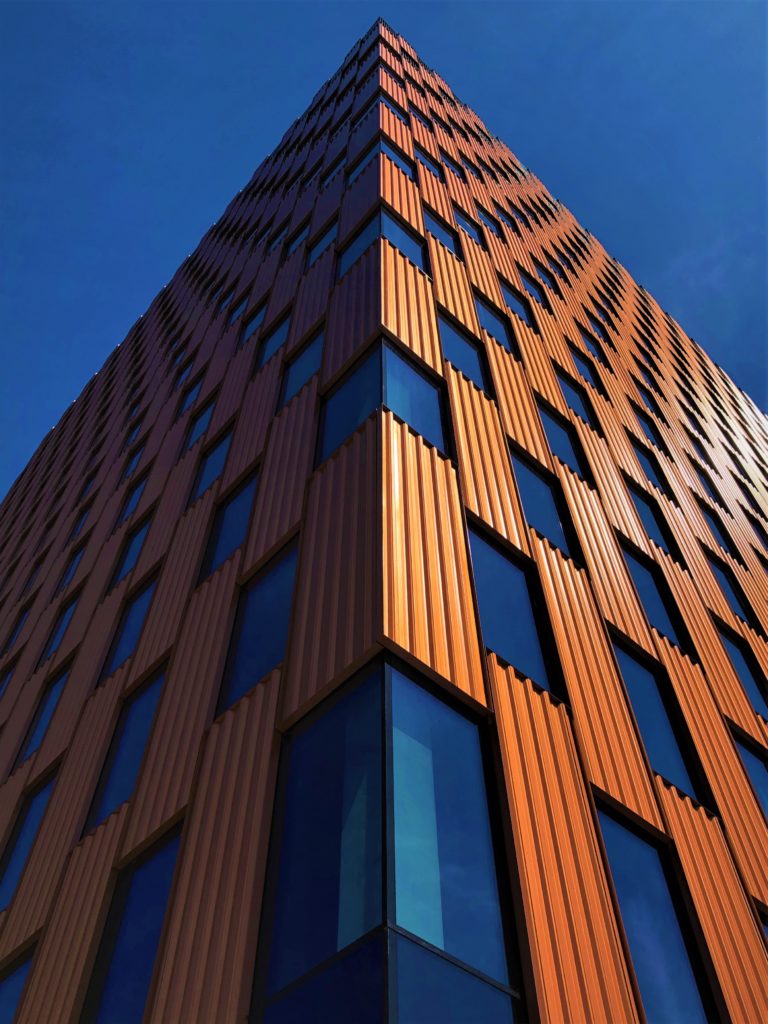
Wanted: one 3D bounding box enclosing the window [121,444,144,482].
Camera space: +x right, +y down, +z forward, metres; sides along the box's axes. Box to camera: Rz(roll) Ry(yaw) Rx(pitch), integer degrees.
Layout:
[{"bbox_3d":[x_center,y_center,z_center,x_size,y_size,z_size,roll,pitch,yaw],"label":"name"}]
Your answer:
[{"bbox_3d":[-7.157,-1.393,23.736,0.200,2.350,1.220,37,-62,-24],"label":"window"}]

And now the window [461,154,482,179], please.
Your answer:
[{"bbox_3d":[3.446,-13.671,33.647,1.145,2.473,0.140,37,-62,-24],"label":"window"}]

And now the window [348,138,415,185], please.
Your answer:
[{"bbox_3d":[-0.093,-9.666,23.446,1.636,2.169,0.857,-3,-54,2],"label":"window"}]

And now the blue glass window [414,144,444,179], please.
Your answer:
[{"bbox_3d":[1.423,-11.389,27.157,1.199,2.218,0.122,36,-62,-23],"label":"blue glass window"}]

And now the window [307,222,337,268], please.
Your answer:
[{"bbox_3d":[-1.525,-6.649,20.712,0.200,2.350,1.220,37,-62,-24],"label":"window"}]

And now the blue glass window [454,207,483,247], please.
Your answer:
[{"bbox_3d":[2.366,-8.129,23.632,1.220,2.350,0.200,35,-61,-23],"label":"blue glass window"}]

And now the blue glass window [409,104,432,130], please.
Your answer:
[{"bbox_3d":[1.345,-14.902,31.351,1.220,2.350,0.200,35,-61,-23],"label":"blue glass window"}]

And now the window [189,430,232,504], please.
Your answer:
[{"bbox_3d":[-3.388,-0.854,16.885,0.150,2.410,1.371,36,-62,-23],"label":"window"}]

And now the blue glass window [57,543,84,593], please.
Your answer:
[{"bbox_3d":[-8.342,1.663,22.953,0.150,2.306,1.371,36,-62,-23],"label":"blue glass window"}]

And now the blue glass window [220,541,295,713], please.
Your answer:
[{"bbox_3d":[-1.384,1.329,9.994,0.150,2.410,1.371,36,-62,-23],"label":"blue glass window"}]

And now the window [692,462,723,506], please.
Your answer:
[{"bbox_3d":[9.106,-0.877,23.581,1.220,2.350,0.200,35,-61,-23],"label":"window"}]

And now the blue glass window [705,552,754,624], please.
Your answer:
[{"bbox_3d":[7.756,1.794,18.716,1.199,2.218,0.122,36,-62,-23],"label":"blue glass window"}]

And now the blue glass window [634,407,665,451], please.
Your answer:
[{"bbox_3d":[7.857,-2.368,24.656,1.199,2.218,0.122,36,-62,-23],"label":"blue glass window"}]

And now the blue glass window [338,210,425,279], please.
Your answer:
[{"bbox_3d":[-0.099,-5.619,18.034,2.186,2.473,1.202,-2,-54,1],"label":"blue glass window"}]

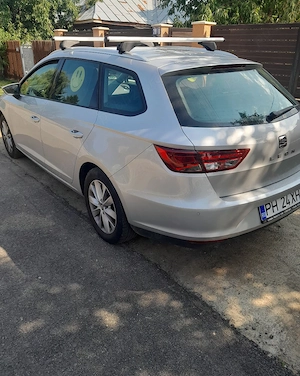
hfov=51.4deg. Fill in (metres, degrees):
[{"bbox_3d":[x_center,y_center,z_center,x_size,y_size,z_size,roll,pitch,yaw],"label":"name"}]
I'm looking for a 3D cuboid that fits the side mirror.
[{"bbox_3d":[-1.498,-1.046,3.383,0.195,0.165,0.160,-18,31,-34],"label":"side mirror"}]

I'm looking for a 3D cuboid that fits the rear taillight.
[{"bbox_3d":[0.325,-0.181,1.797,0.585,0.158,0.190,-9,27,-19],"label":"rear taillight"}]

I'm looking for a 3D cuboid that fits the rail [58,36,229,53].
[{"bbox_3d":[-0.100,-1.322,2.876,1.250,0.125,1.020,-18,31,-34],"label":"rail"}]

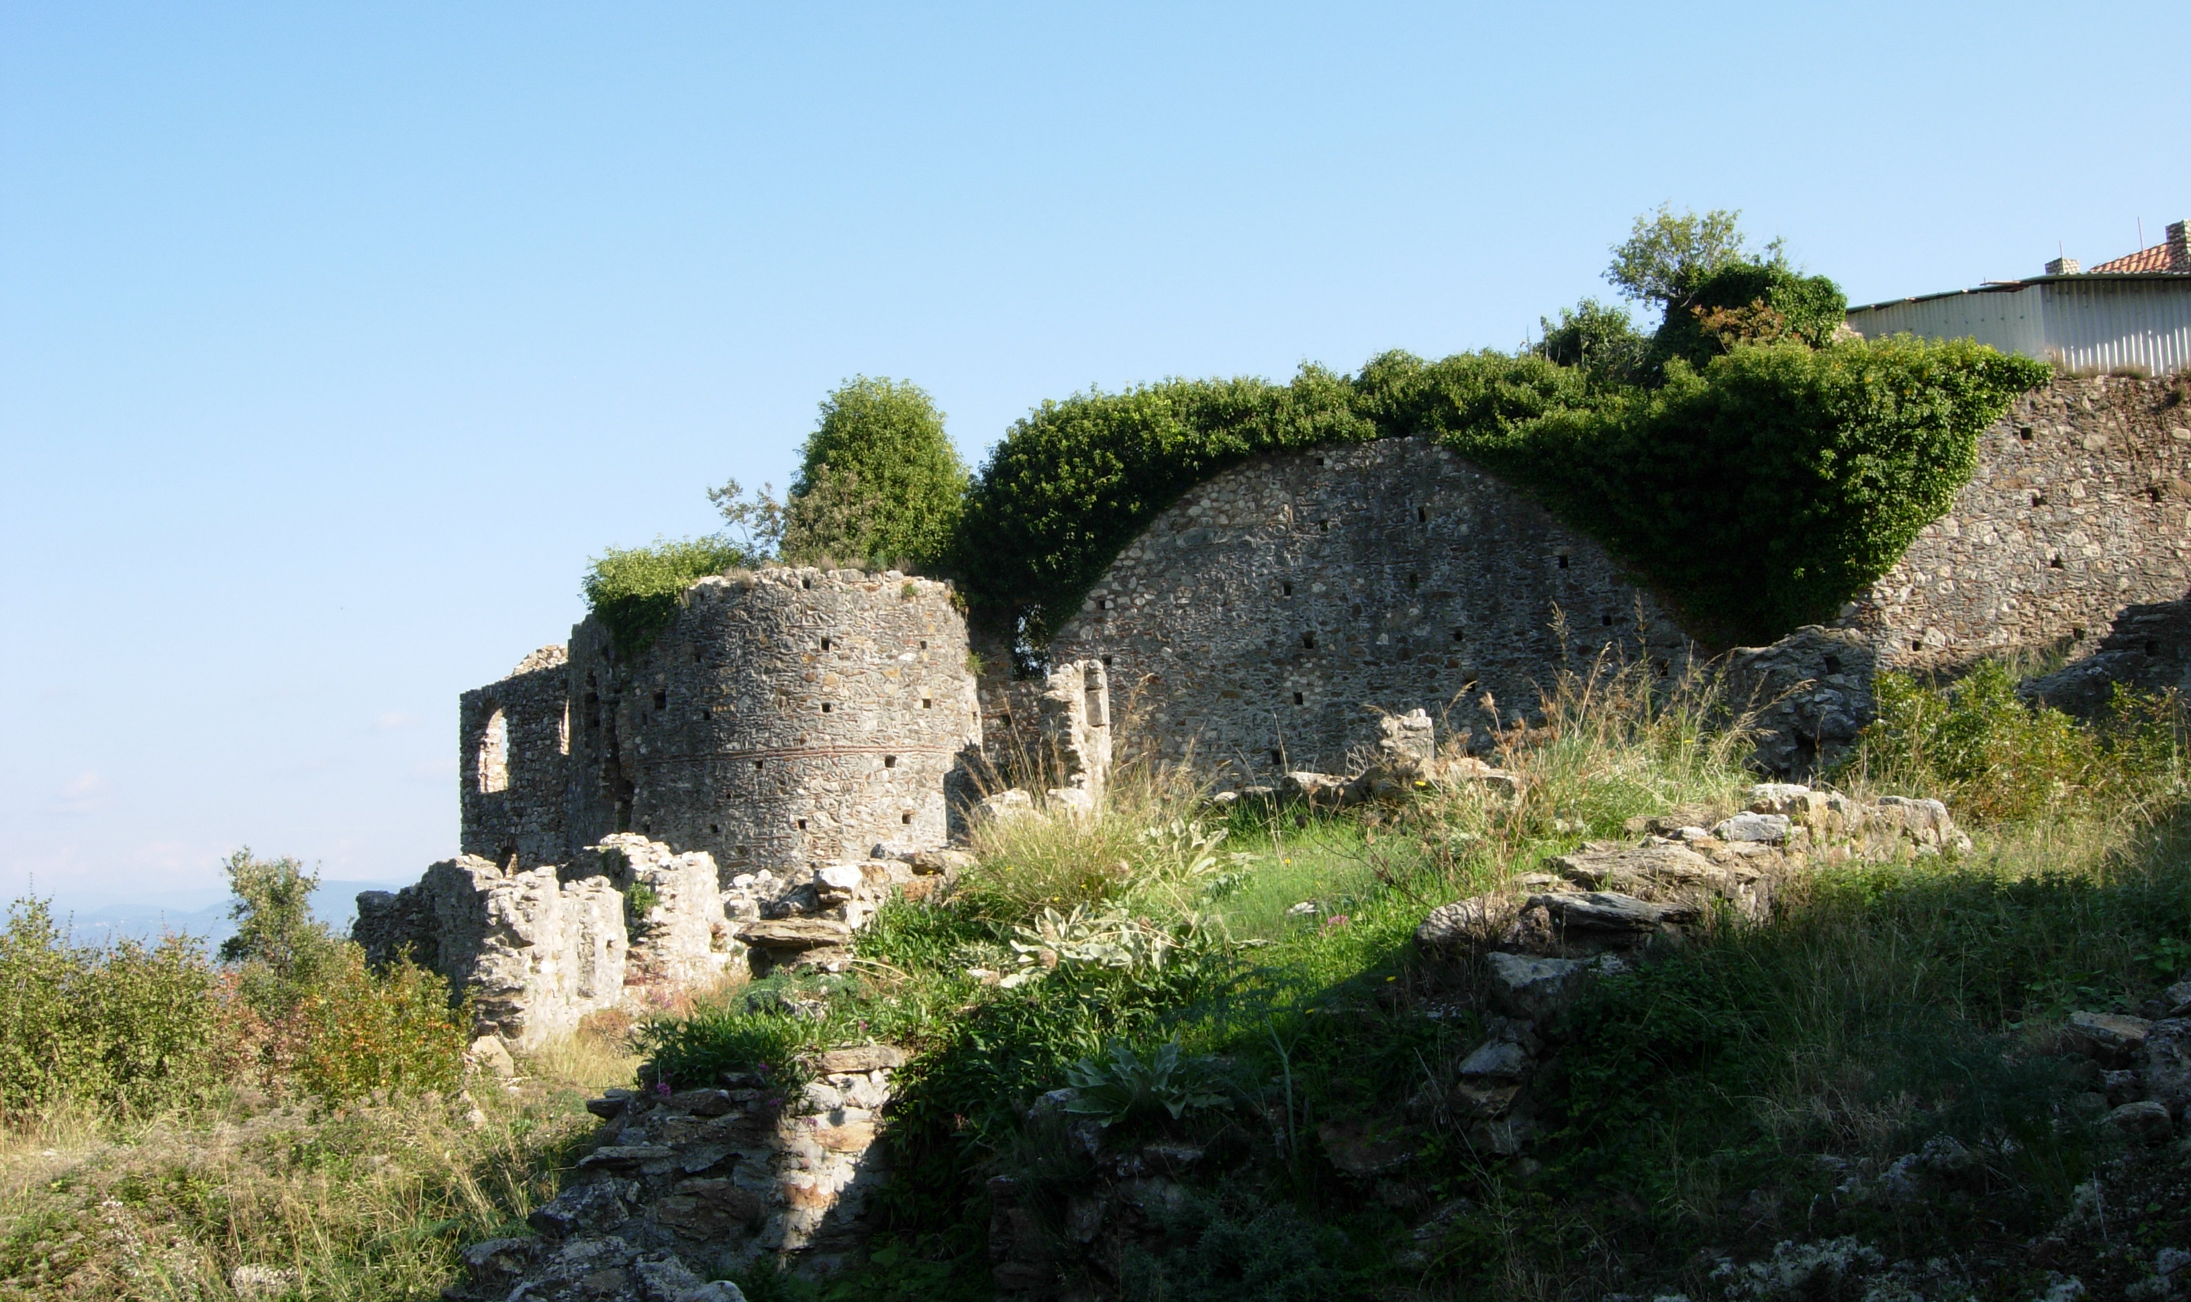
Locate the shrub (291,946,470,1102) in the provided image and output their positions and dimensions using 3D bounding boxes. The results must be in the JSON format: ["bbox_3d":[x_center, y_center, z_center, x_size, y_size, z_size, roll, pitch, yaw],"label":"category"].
[{"bbox_3d":[-6.594,3.439,21.000,1.656,1.436,1.574,0,-6,0],"label":"shrub"}]

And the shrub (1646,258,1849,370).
[{"bbox_3d":[12.021,-6.200,42.000,3.755,2.082,3.004,0,-6,0],"label":"shrub"}]

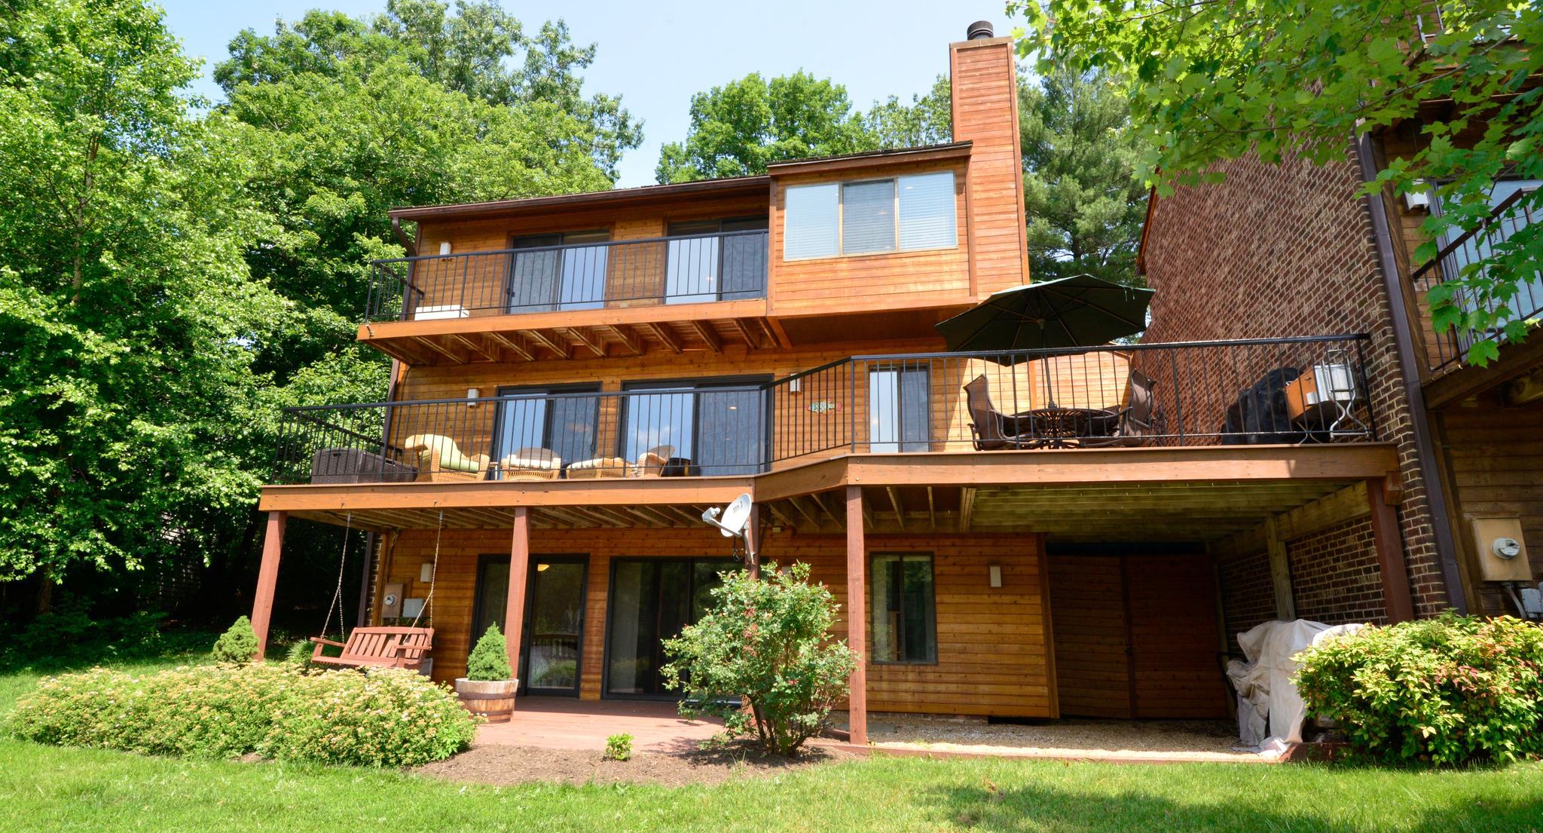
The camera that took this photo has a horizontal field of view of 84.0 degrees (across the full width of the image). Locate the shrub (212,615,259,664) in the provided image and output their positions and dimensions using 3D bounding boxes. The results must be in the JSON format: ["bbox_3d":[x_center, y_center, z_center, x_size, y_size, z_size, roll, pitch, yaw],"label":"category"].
[{"bbox_3d":[-6.372,2.681,10.187,0.510,0.603,0.510,-2,-14,10],"label":"shrub"}]

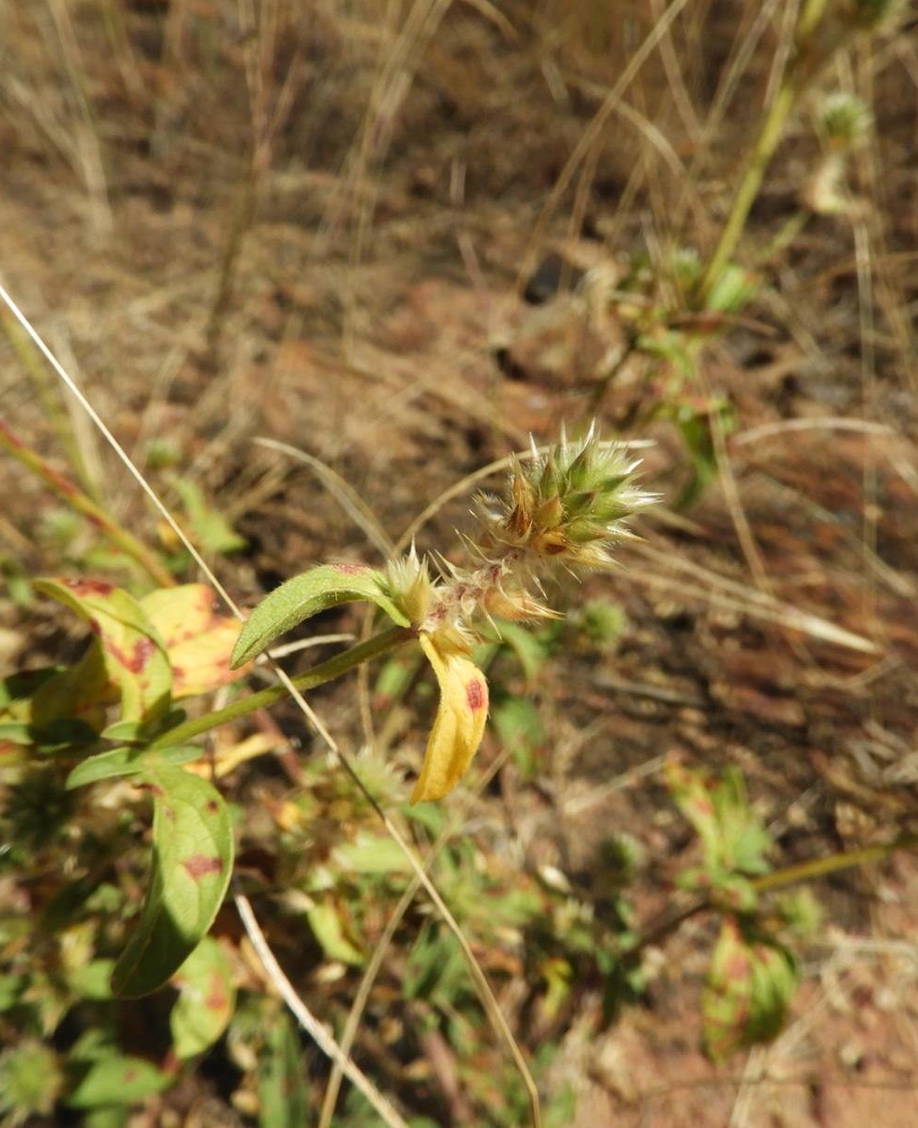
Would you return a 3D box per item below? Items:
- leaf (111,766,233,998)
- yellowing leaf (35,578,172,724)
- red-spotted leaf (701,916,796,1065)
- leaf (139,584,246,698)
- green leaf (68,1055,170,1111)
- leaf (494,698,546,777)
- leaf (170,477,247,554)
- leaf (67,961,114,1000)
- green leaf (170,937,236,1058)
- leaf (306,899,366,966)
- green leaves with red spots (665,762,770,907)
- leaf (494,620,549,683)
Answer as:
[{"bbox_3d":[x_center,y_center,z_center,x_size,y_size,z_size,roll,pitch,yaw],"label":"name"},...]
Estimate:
[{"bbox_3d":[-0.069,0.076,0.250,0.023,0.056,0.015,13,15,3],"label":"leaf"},{"bbox_3d":[-0.056,0.014,0.165,0.021,0.022,0.012,0,6,0],"label":"yellowing leaf"},{"bbox_3d":[0.074,0.110,0.270,0.023,0.036,0.013,3,6,0],"label":"red-spotted leaf"},{"bbox_3d":[-0.045,0.013,0.175,0.017,0.020,0.009,17,5,0],"label":"leaf"},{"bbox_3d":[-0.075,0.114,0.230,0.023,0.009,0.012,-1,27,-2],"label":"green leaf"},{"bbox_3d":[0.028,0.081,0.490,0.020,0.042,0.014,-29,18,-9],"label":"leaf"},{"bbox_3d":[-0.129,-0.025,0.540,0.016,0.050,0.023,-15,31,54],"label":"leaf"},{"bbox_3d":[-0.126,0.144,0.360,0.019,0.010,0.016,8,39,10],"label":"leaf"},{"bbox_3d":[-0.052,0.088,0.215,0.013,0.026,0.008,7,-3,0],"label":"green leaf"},{"bbox_3d":[-0.045,0.135,0.380,0.013,0.029,0.010,-45,16,-21],"label":"leaf"},{"bbox_3d":[0.067,0.070,0.270,0.025,0.036,0.013,-6,6,0],"label":"green leaves with red spots"},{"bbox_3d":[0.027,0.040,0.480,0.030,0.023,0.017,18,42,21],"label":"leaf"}]

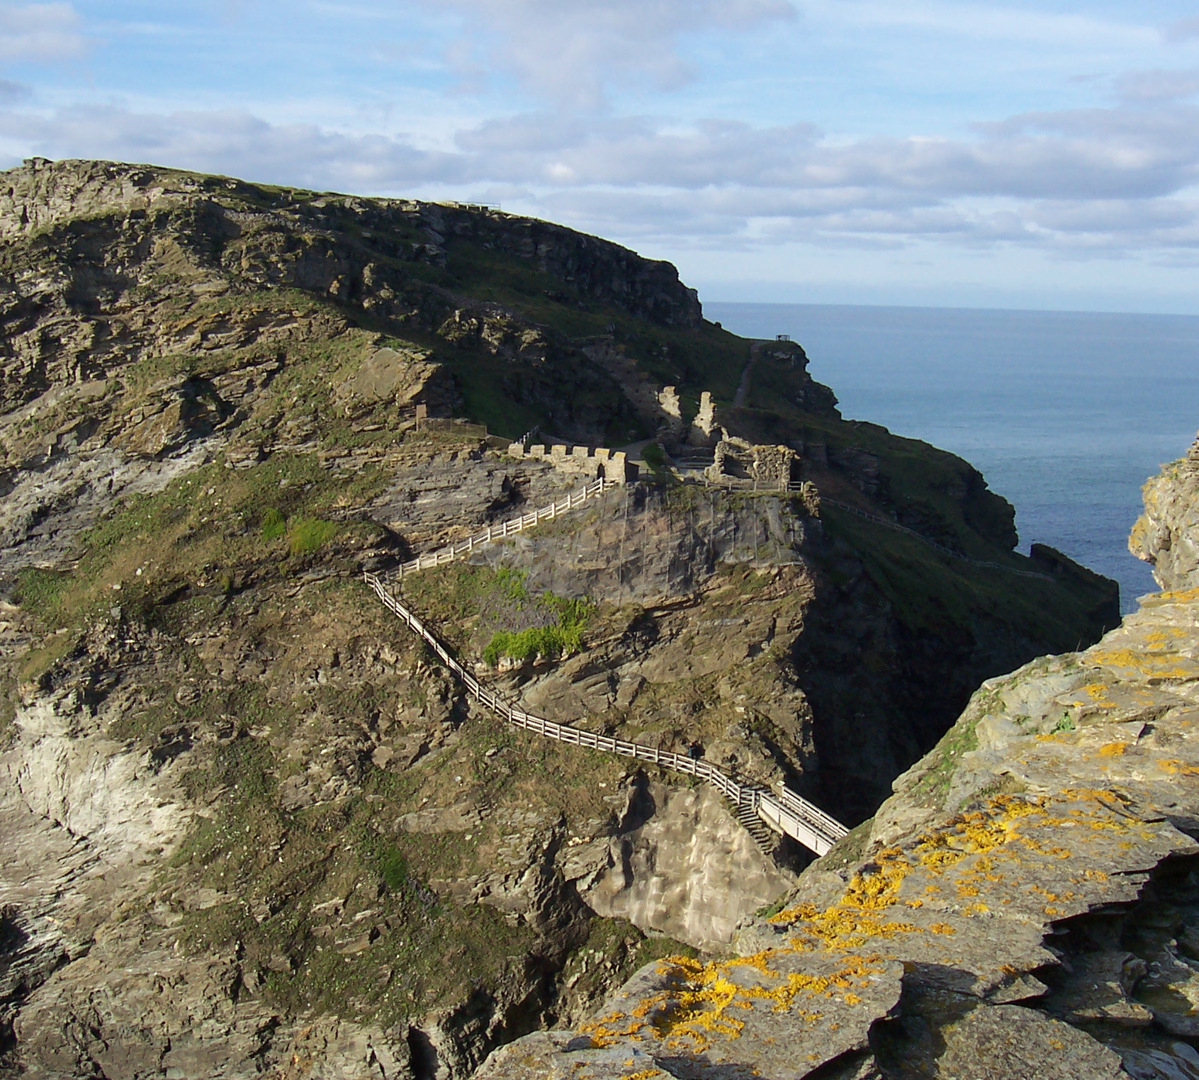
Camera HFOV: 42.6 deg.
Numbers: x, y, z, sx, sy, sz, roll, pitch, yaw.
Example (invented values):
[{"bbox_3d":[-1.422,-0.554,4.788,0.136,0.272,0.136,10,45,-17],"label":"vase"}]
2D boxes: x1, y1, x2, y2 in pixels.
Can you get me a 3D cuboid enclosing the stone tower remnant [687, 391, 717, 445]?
[{"bbox_3d":[9.500,-11.200,141.500,2.500,5.000,1.700,2,9,3],"label":"stone tower remnant"}]

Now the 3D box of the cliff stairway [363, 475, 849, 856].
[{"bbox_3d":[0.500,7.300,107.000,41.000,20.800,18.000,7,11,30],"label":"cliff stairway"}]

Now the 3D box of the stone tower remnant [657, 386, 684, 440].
[{"bbox_3d":[6.600,-11.800,143.000,2.300,5.000,1.700,2,9,3],"label":"stone tower remnant"}]

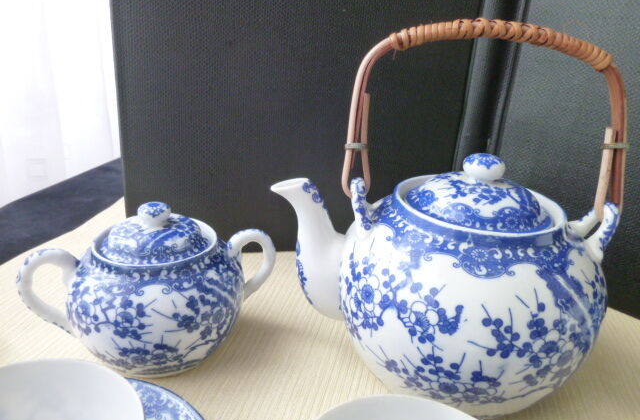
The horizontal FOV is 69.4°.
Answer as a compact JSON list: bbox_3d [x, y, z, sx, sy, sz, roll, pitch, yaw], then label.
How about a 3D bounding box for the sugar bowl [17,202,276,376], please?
[{"bbox_3d":[-0.090,0.040,0.262,0.136,0.092,0.095,-6,23,-19],"label":"sugar bowl"}]

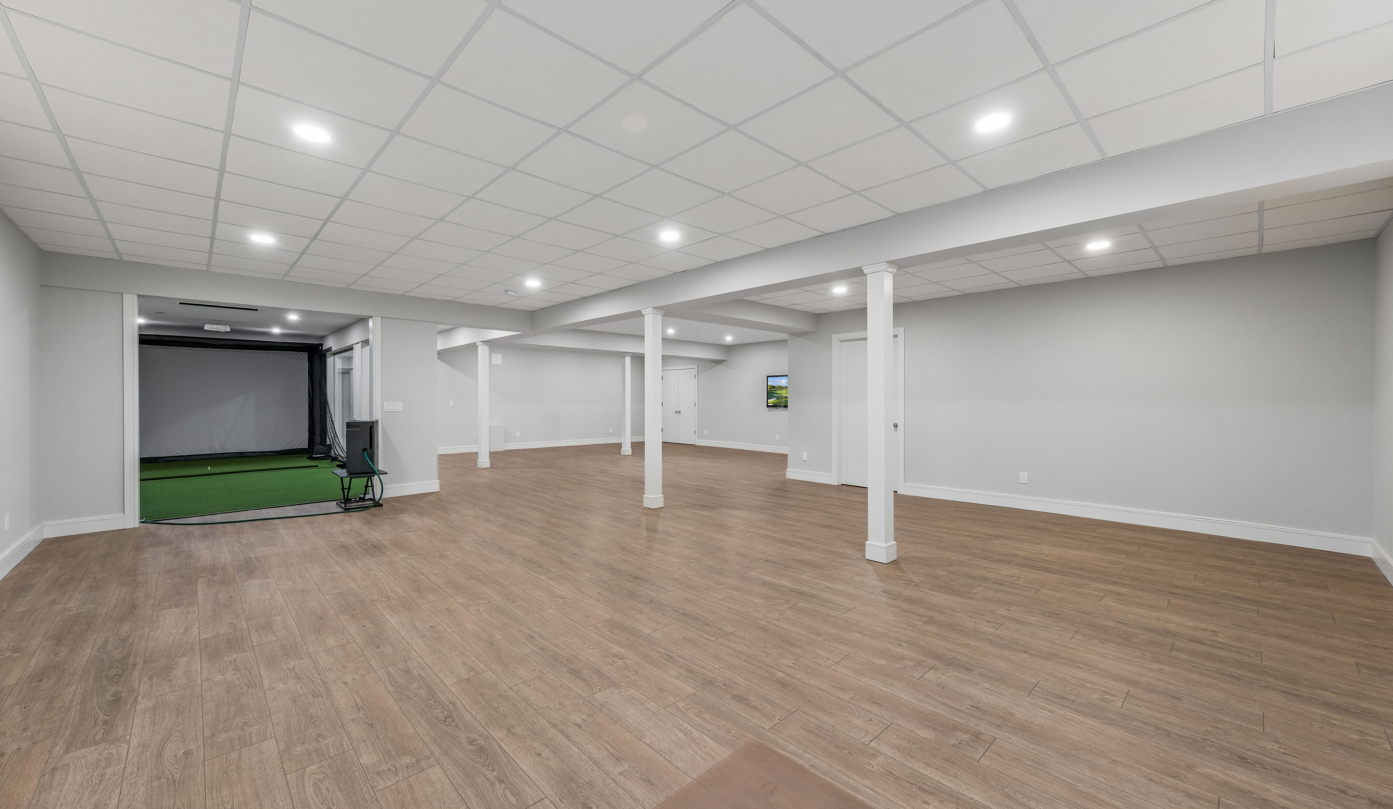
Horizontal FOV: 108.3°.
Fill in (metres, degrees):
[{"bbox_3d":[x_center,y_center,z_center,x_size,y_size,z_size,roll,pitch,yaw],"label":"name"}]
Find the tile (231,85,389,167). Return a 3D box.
[{"bbox_3d":[-1.982,-1.407,2.593,0.600,0.022,0.600,-1,1,-45],"label":"tile"}]

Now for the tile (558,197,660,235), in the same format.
[{"bbox_3d":[-0.665,-1.427,3.857,0.585,0.020,0.585,-1,1,-45],"label":"tile"}]

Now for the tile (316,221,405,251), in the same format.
[{"bbox_3d":[-2.834,-1.427,4.295,0.580,0.020,0.580,0,0,-44],"label":"tile"}]

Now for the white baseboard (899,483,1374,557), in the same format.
[{"bbox_3d":[4.021,1.109,5.264,0.020,0.142,3.660,-1,1,-45],"label":"white baseboard"}]

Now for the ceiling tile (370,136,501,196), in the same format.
[{"bbox_3d":[-1.552,-1.423,3.024,0.580,0.020,0.580,0,0,-44],"label":"ceiling tile"}]

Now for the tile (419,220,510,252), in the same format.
[{"bbox_3d":[-1.970,-1.427,4.299,0.585,0.020,0.585,-1,1,-45],"label":"tile"}]

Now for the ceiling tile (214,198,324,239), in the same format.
[{"bbox_3d":[-3.278,-1.426,3.881,0.600,0.022,0.600,-1,1,-45],"label":"ceiling tile"}]

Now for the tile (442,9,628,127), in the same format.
[{"bbox_3d":[-0.698,-1.420,2.178,0.580,0.020,0.580,0,0,-44],"label":"tile"}]

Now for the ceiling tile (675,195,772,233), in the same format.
[{"bbox_3d":[0.205,-1.431,3.827,0.598,0.020,0.598,-1,1,-44],"label":"ceiling tile"}]

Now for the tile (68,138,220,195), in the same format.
[{"bbox_3d":[-3.294,-1.413,3.032,0.598,0.020,0.598,-1,1,-44],"label":"tile"}]

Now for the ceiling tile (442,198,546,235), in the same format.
[{"bbox_3d":[-1.538,-1.422,3.863,0.585,0.020,0.585,-1,1,-45],"label":"ceiling tile"}]

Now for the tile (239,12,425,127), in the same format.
[{"bbox_3d":[-1.552,-1.399,2.165,0.600,0.022,0.600,-1,1,-45],"label":"tile"}]

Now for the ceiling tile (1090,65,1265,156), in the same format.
[{"bbox_3d":[2.361,-1.422,2.490,0.570,0.020,0.585,-1,1,-45],"label":"ceiling tile"}]

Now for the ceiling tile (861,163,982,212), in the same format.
[{"bbox_3d":[1.509,-1.431,3.373,0.570,0.020,0.585,-1,1,-45],"label":"ceiling tile"}]

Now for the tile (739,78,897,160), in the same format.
[{"bbox_3d":[0.619,-1.420,2.553,0.598,0.020,0.598,-1,1,-44],"label":"tile"}]

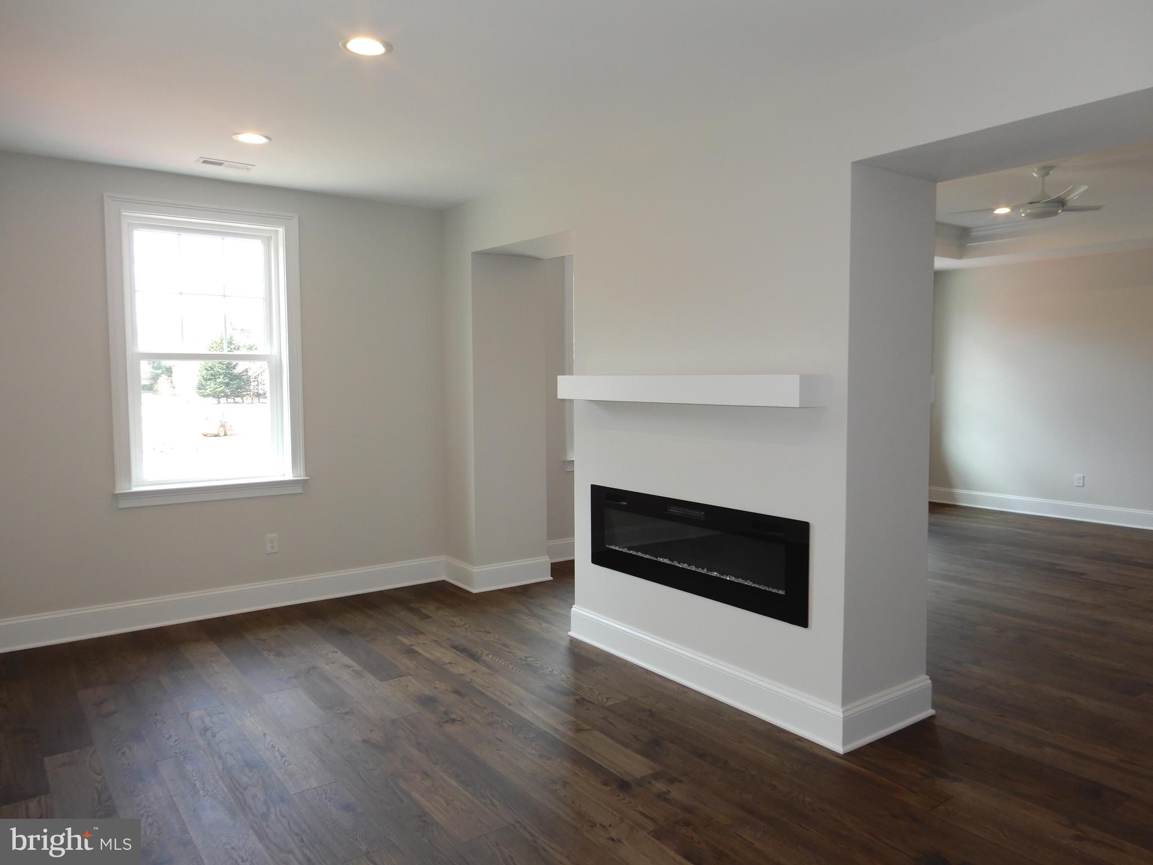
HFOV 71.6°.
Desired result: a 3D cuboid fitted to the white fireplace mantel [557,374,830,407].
[{"bbox_3d":[0.451,-0.206,3.803,0.178,0.127,1.642,-3,5,-36],"label":"white fireplace mantel"}]

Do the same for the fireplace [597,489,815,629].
[{"bbox_3d":[0.564,0.552,3.937,0.120,0.450,1.495,-3,5,-36],"label":"fireplace"}]

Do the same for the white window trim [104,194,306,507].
[{"bbox_3d":[-2.268,-0.485,4.992,1.117,1.826,0.120,-3,5,-36],"label":"white window trim"}]

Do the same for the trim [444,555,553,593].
[{"bbox_3d":[-0.580,1.012,5.981,0.661,0.180,0.441,-3,5,-36],"label":"trim"}]

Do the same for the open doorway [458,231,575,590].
[{"bbox_3d":[-0.120,-0.029,5.274,0.601,2.346,1.206,-3,5,-36],"label":"open doorway"}]

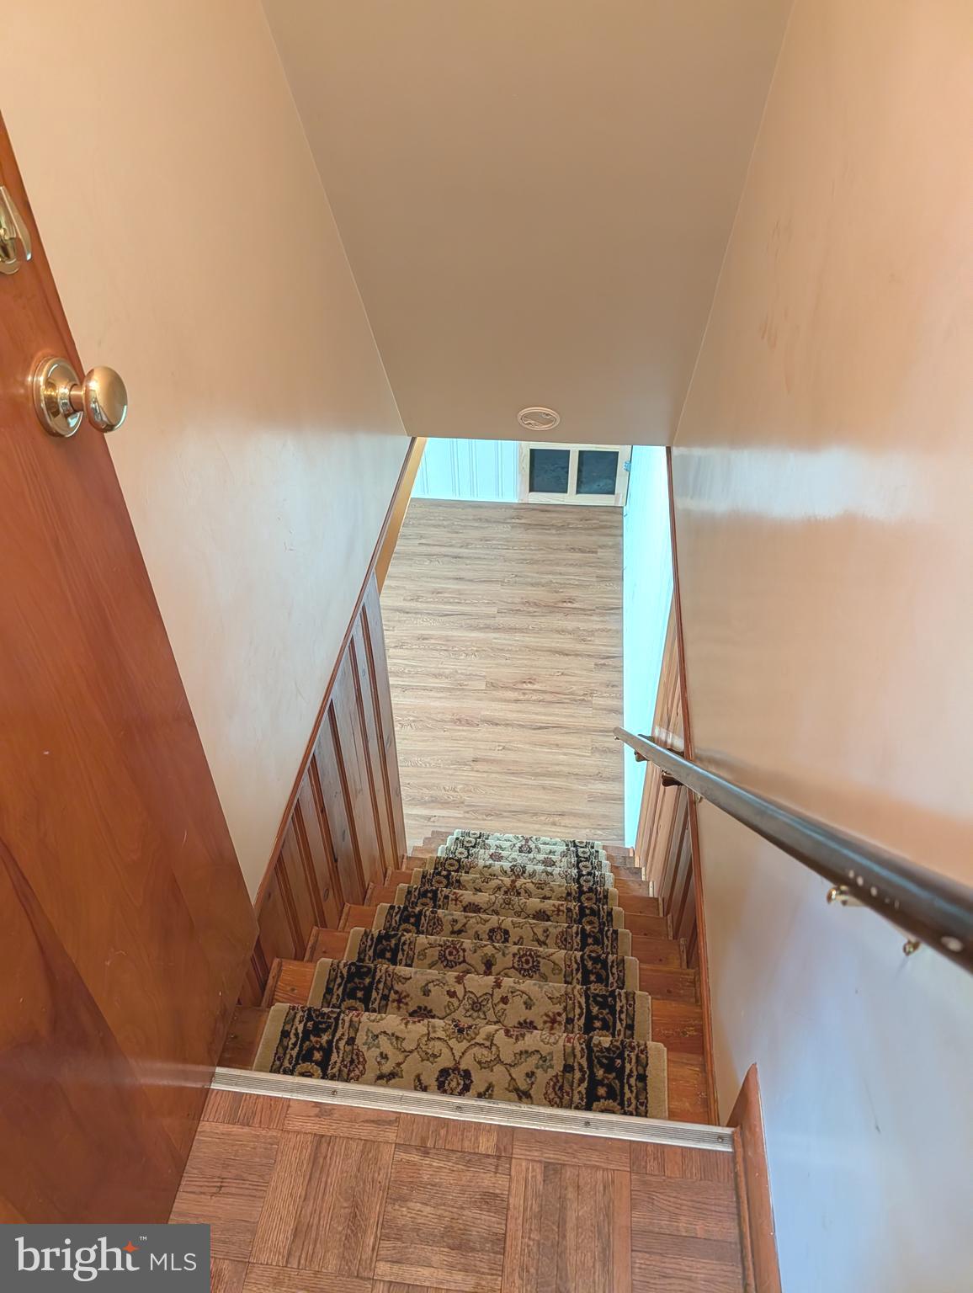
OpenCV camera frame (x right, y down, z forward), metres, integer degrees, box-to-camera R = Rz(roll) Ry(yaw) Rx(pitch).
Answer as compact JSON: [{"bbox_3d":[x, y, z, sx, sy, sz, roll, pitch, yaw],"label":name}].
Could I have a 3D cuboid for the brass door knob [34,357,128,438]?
[{"bbox_3d":[-0.342,-0.213,0.772,0.059,0.067,0.067,3,40,4],"label":"brass door knob"}]

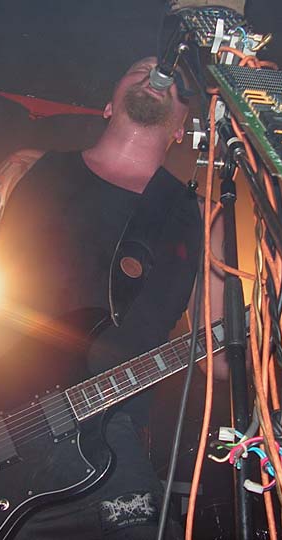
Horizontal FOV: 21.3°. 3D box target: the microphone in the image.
[{"bbox_3d":[0.057,-0.441,1.540,0.051,0.051,0.172,17,-46,-3],"label":"microphone"}]

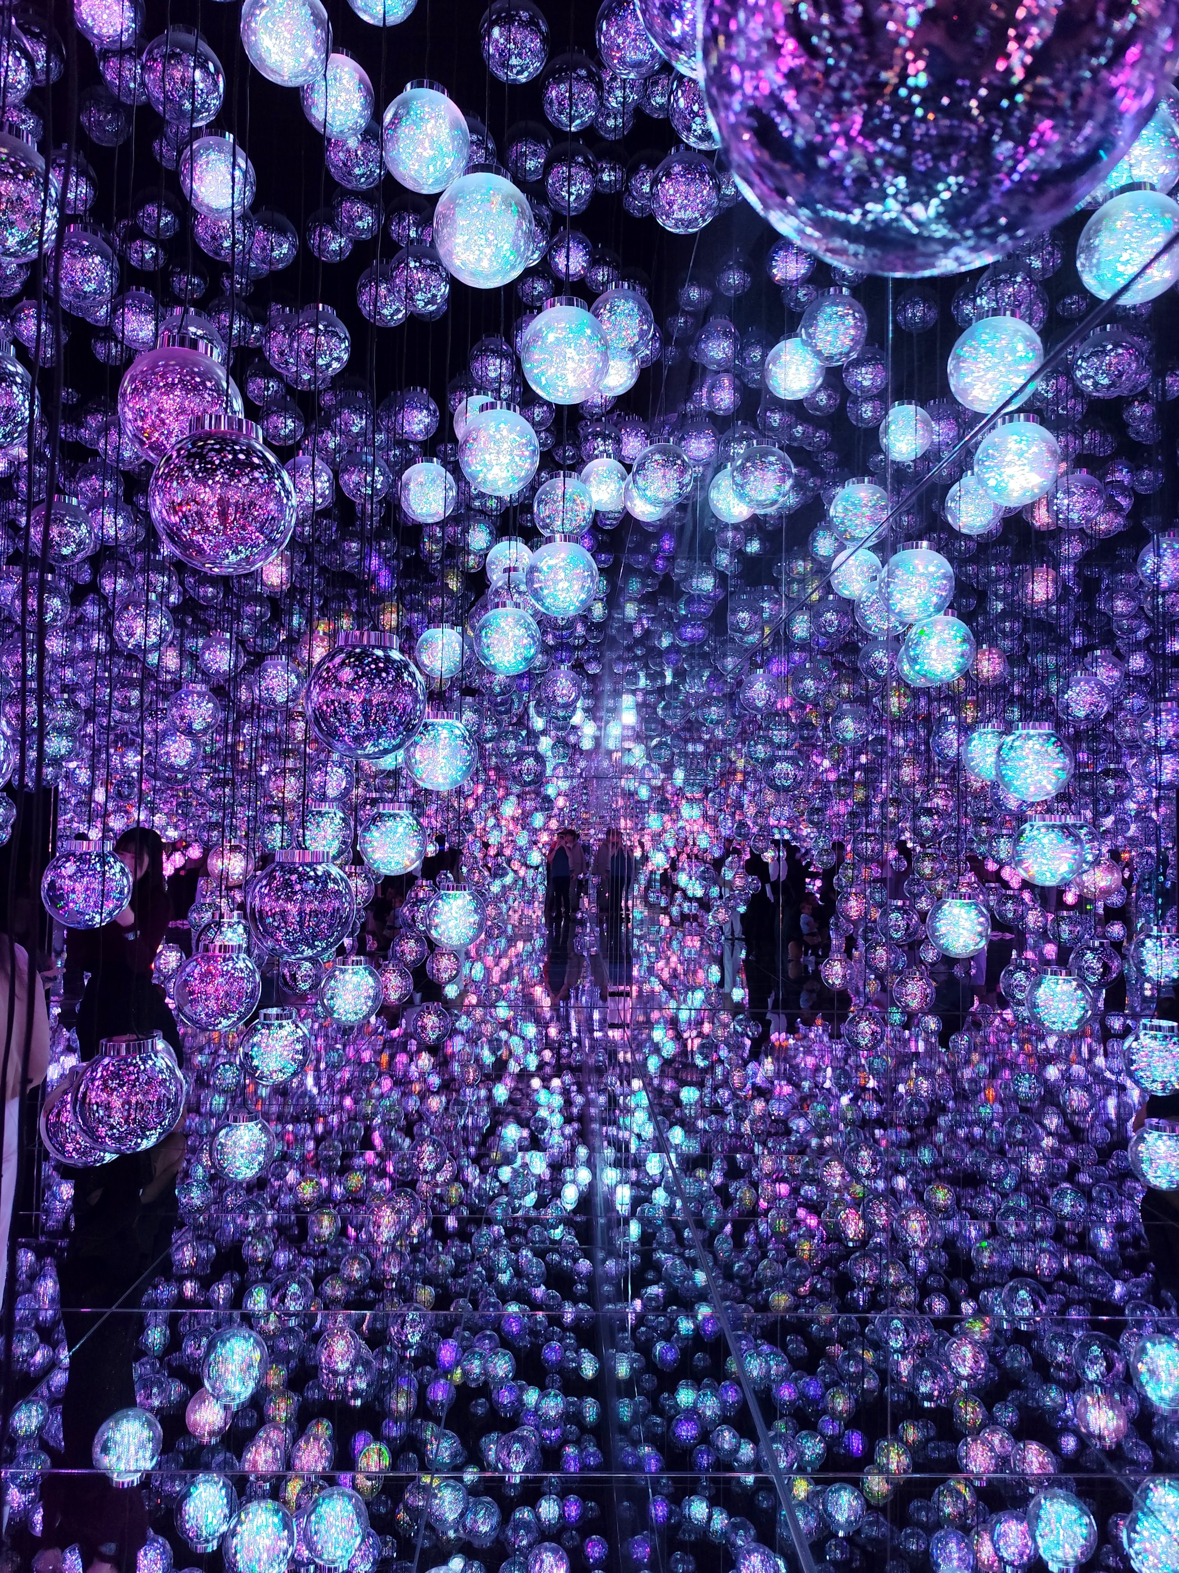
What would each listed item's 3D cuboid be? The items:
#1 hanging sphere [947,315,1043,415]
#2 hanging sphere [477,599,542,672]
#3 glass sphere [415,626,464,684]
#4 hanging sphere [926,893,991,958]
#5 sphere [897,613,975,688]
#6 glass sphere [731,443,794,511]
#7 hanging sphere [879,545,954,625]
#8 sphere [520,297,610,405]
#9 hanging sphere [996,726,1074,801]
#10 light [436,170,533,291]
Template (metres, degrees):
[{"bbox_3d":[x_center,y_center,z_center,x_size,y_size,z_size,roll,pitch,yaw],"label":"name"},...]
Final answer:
[{"bbox_3d":[1.091,-1.141,2.821,0.243,0.253,0.243,0,-3,21],"label":"hanging sphere"},{"bbox_3d":[-0.299,-0.542,3.871,0.243,0.253,0.243,1,-3,-5],"label":"hanging sphere"},{"bbox_3d":[-0.685,-0.622,4.823,0.230,0.250,0.230,0,-3,-8],"label":"glass sphere"},{"bbox_3d":[1.460,0.553,4.139,0.243,0.253,0.243,0,-3,19],"label":"hanging sphere"},{"bbox_3d":[1.273,-0.502,3.795,0.243,0.253,0.243,0,-3,19],"label":"sphere"},{"bbox_3d":[0.685,-1.220,4.108,0.243,0.253,0.243,1,-3,9],"label":"glass sphere"},{"bbox_3d":[1.139,-0.696,3.610,0.243,0.253,0.243,0,-3,17],"label":"hanging sphere"},{"bbox_3d":[-0.064,-1.130,2.733,0.230,0.250,0.230,0,-3,-1],"label":"sphere"},{"bbox_3d":[1.427,-0.076,3.353,0.230,0.250,0.230,-1,-3,23],"label":"hanging sphere"},{"bbox_3d":[-0.258,-1.348,2.531,0.243,0.253,0.243,1,-3,-7],"label":"light"}]

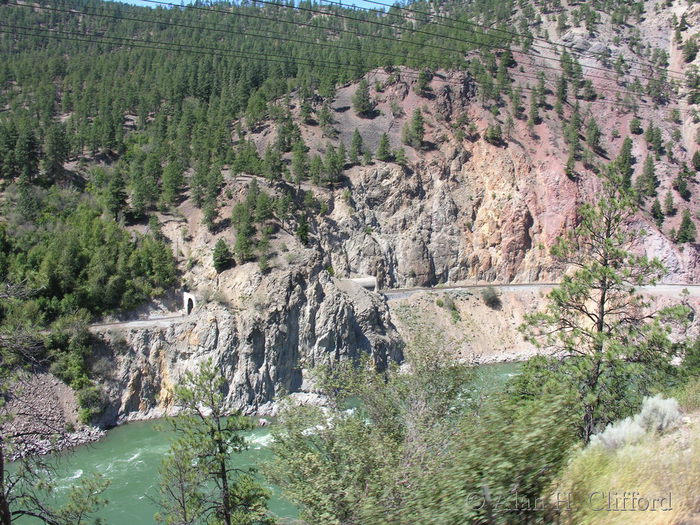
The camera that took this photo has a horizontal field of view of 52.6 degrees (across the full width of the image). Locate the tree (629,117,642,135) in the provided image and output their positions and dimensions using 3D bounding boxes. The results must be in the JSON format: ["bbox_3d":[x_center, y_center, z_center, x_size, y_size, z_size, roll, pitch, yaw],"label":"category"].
[{"bbox_3d":[213.780,-102.590,530.000,9.430,13.480,9.430,0,3,0],"label":"tree"}]

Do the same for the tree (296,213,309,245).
[{"bbox_3d":[-22.680,-16.240,338.000,5.730,15.280,5.730,0,3,0],"label":"tree"}]

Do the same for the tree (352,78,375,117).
[{"bbox_3d":[9.250,-113.060,485.000,13.570,26.040,13.570,0,3,0],"label":"tree"}]

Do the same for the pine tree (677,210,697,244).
[{"bbox_3d":[179.070,-19.690,376.650,10.110,18.090,10.110,0,5,0],"label":"pine tree"}]

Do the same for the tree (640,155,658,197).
[{"bbox_3d":[199.720,-58.020,472.000,10.200,28.010,10.200,0,3,0],"label":"tree"}]

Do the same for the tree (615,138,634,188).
[{"bbox_3d":[157.980,-57.550,407.340,10.930,29.930,10.930,0,5,0],"label":"tree"}]

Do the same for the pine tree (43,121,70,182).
[{"bbox_3d":[-148.960,-56.140,358.000,11.840,29.340,11.840,0,3,0],"label":"pine tree"}]

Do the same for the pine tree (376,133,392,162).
[{"bbox_3d":[21.450,-71.490,440.000,9.450,18.650,9.450,0,3,0],"label":"pine tree"}]

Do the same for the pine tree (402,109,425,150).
[{"bbox_3d":[36.040,-76.060,401.760,11.860,22.700,11.860,0,5,0],"label":"pine tree"}]

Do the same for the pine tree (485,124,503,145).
[{"bbox_3d":[83.900,-74.840,413.850,10.000,11.690,10.000,0,5,0],"label":"pine tree"}]

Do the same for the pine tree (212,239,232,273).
[{"bbox_3d":[-50.260,-2.760,279.000,7.490,13.400,7.490,0,5,0],"label":"pine tree"}]

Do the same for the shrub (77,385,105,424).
[{"bbox_3d":[-96.790,52.960,264.000,9.720,14.170,9.720,0,3,0],"label":"shrub"}]

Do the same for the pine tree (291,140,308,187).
[{"bbox_3d":[-26.210,-51.380,367.350,8.870,23.870,8.870,0,5,0],"label":"pine tree"}]

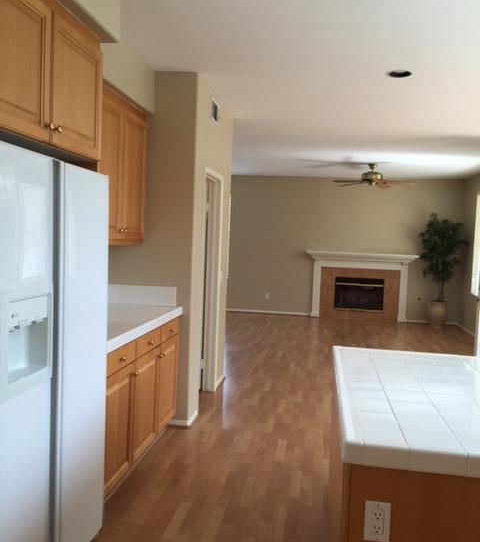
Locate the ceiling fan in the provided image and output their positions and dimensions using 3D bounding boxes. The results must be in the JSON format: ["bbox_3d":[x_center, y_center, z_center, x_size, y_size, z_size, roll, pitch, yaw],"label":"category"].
[{"bbox_3d":[2.082,-1.501,8.366,1.300,0.360,1.300,3,4,9],"label":"ceiling fan"}]

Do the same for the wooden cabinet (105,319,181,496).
[{"bbox_3d":[-0.898,0.818,3.537,0.610,0.850,1.420,3,4,9],"label":"wooden cabinet"}]

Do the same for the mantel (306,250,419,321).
[{"bbox_3d":[2.301,0.303,10.285,2.086,1.282,0.260,3,4,9],"label":"mantel"}]

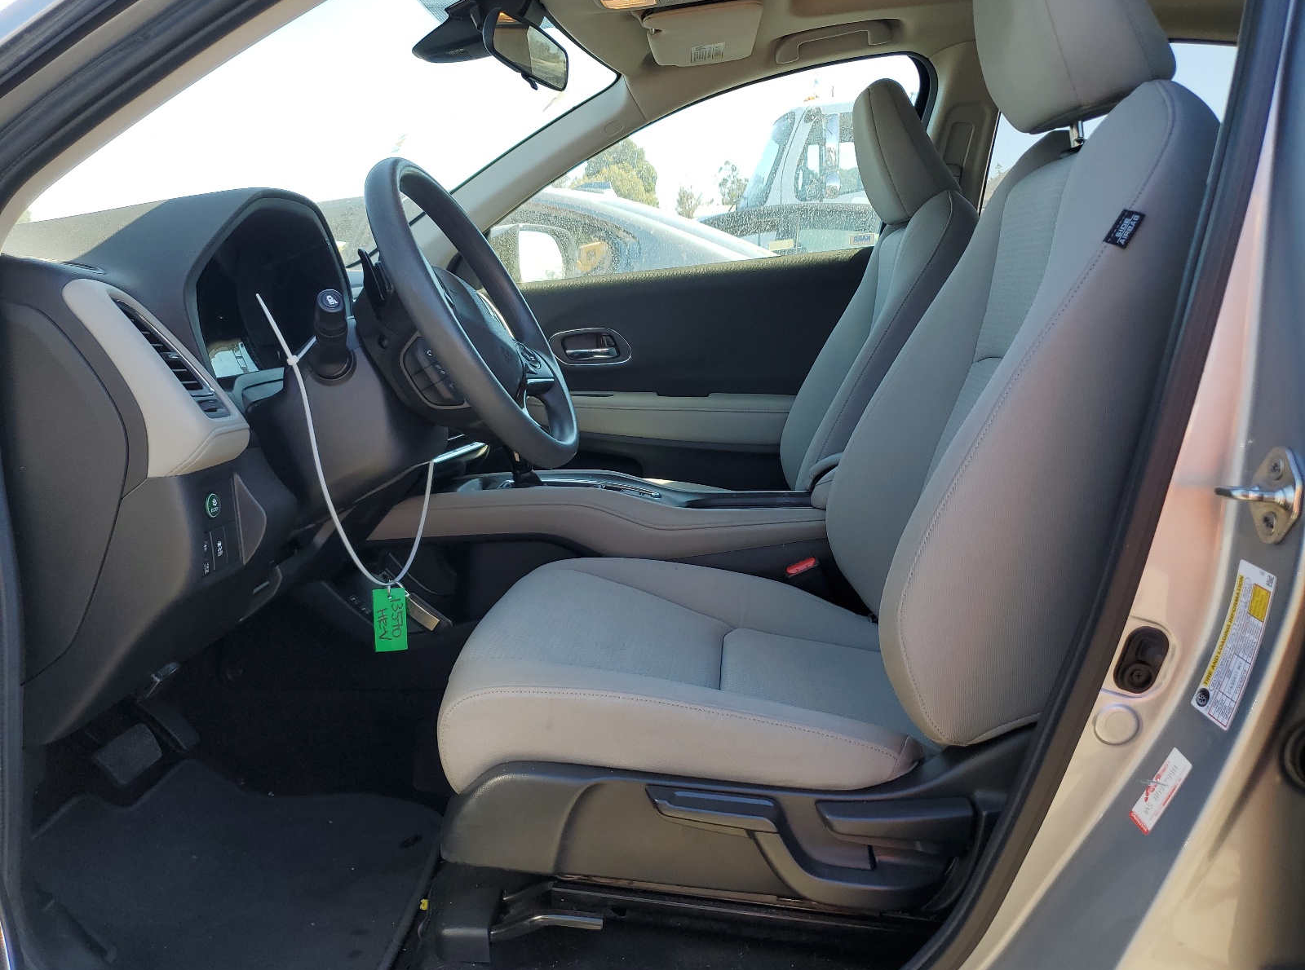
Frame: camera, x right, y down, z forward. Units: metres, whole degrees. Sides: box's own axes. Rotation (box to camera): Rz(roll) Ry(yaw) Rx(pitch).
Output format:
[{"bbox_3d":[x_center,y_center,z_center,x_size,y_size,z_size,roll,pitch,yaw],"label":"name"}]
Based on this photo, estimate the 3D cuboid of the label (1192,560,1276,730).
[{"bbox_3d":[0.379,0.104,0.641,0.008,0.107,0.038,9,14,-5],"label":"label"}]

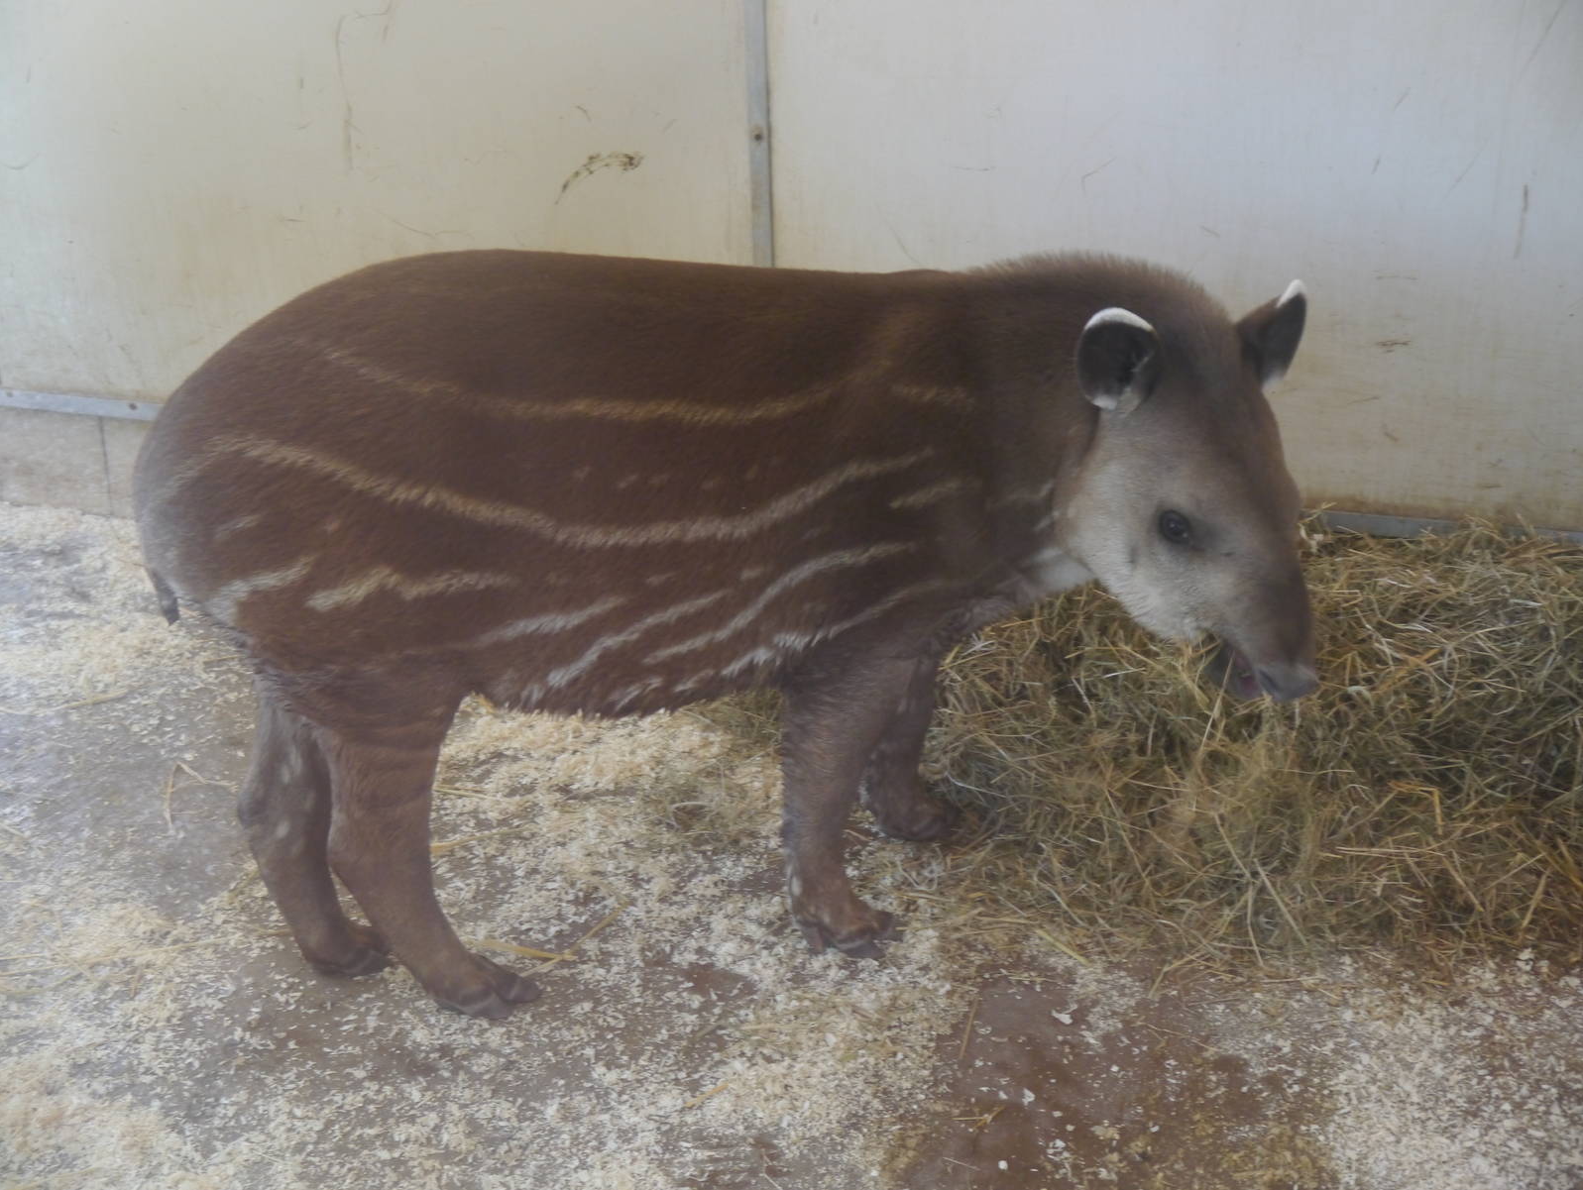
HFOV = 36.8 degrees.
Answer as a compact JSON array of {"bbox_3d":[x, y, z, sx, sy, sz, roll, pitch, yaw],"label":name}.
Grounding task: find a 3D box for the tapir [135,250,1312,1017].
[{"bbox_3d":[-0.039,0.009,2.121,1.045,0.635,0.355,-8,21,-16],"label":"tapir"}]

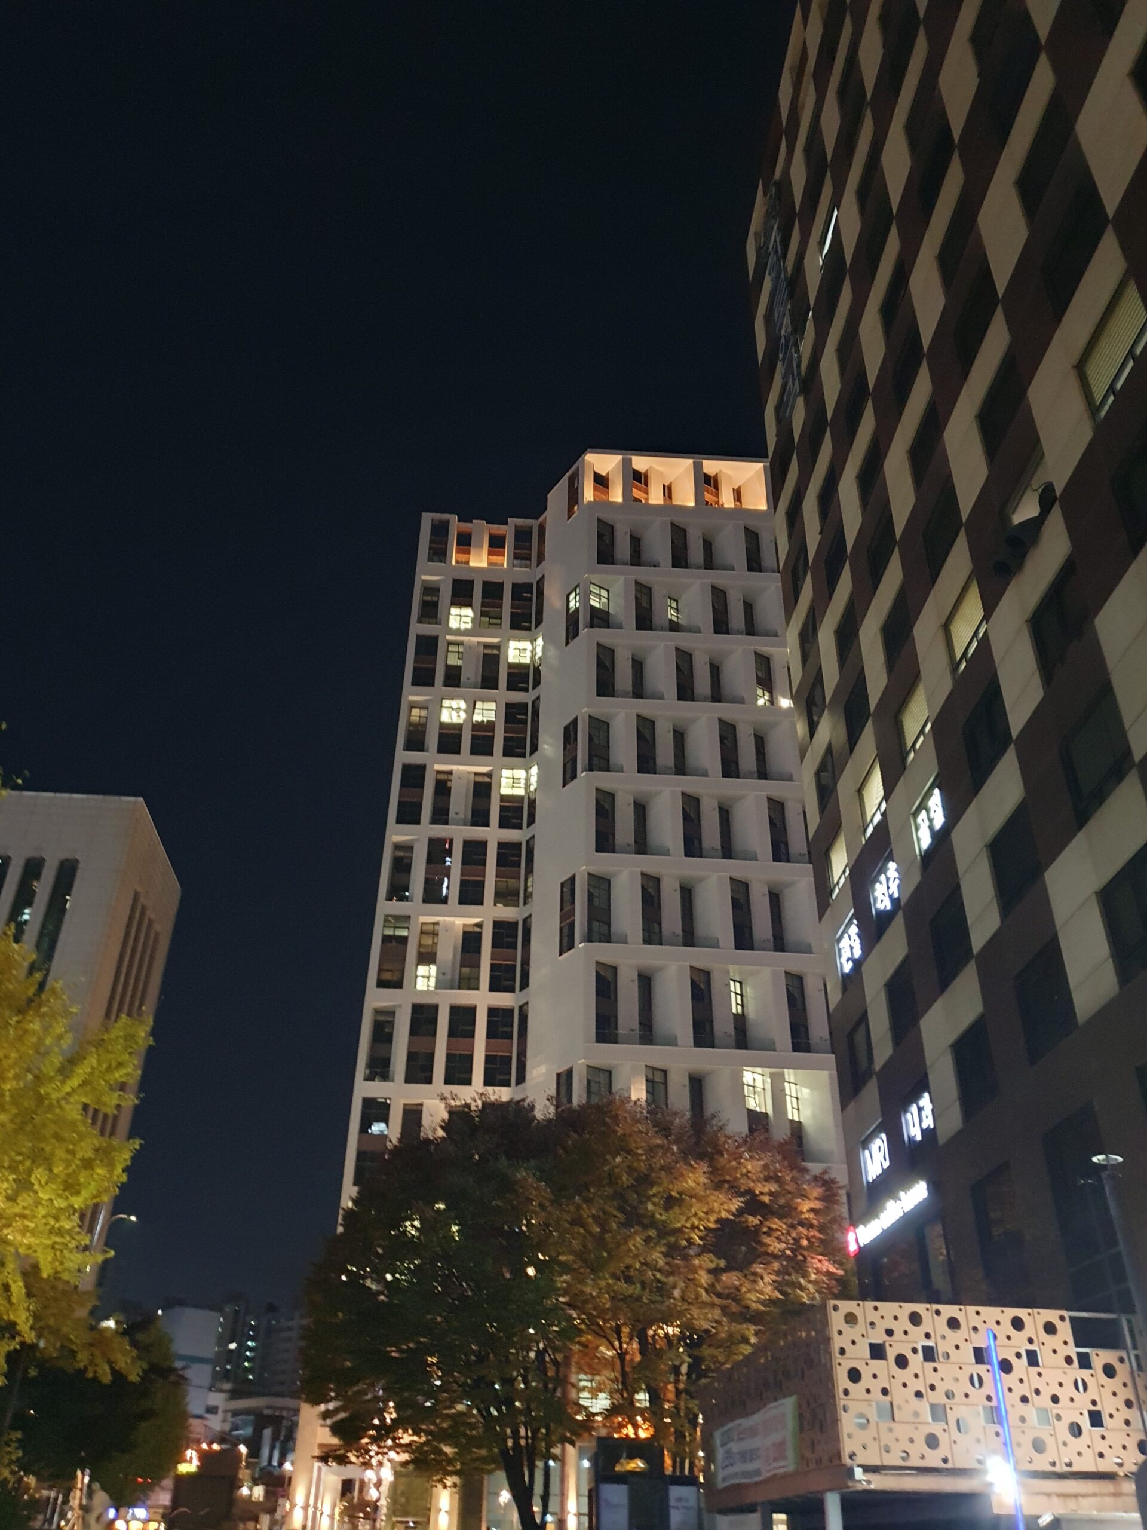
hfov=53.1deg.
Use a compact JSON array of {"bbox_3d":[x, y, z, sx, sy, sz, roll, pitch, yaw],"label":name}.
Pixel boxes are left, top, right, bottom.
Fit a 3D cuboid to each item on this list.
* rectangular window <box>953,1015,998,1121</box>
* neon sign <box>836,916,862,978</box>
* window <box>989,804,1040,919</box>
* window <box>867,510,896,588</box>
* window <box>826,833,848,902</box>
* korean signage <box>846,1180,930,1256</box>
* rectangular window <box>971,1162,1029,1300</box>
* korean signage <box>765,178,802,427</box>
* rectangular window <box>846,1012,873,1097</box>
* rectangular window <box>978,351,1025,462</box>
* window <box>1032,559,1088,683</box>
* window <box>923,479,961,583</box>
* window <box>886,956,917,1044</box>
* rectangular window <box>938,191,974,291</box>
[{"bbox_3d":[10.290,7.747,29.287,0.200,2.008,2.334,3,-33,-2],"label":"rectangular window"},{"bbox_3d":[9.899,6.470,40.851,0.150,1.497,2.514,3,-33,-2],"label":"neon sign"},{"bbox_3d":[10.161,2.185,26.219,0.200,1.855,2.240,3,-33,-2],"label":"window"},{"bbox_3d":[10.082,-7.029,37.516,0.200,1.650,2.466,3,-33,-2],"label":"window"},{"bbox_3d":[9.414,3.489,40.896,0.200,1.823,2.220,3,-33,-2],"label":"window"},{"bbox_3d":[9.477,14.019,35.602,0.200,0.766,8.350,3,-33,-2],"label":"korean signage"},{"bbox_3d":[9.668,10.558,26.083,0.200,2.429,2.331,3,-33,-2],"label":"rectangular window"},{"bbox_3d":[9.879,-22.163,54.858,0.400,13.495,2.787,3,-33,-2],"label":"korean signage"},{"bbox_3d":[9.277,9.319,37.106,0.200,1.951,2.320,3,-33,-2],"label":"rectangular window"},{"bbox_3d":[11.147,-9.287,29.760,0.200,1.898,2.334,3,-33,-2],"label":"rectangular window"},{"bbox_3d":[10.502,-3.035,24.531,0.200,1.750,2.240,3,-33,-2],"label":"window"},{"bbox_3d":[10.863,-6.806,33.545,0.200,1.898,2.514,3,-33,-2],"label":"window"},{"bbox_3d":[10.078,7.237,35.065,0.200,1.971,2.469,3,-33,-2],"label":"window"},{"bbox_3d":[11.297,-15.395,33.722,0.200,1.861,2.334,3,-33,-2],"label":"rectangular window"}]

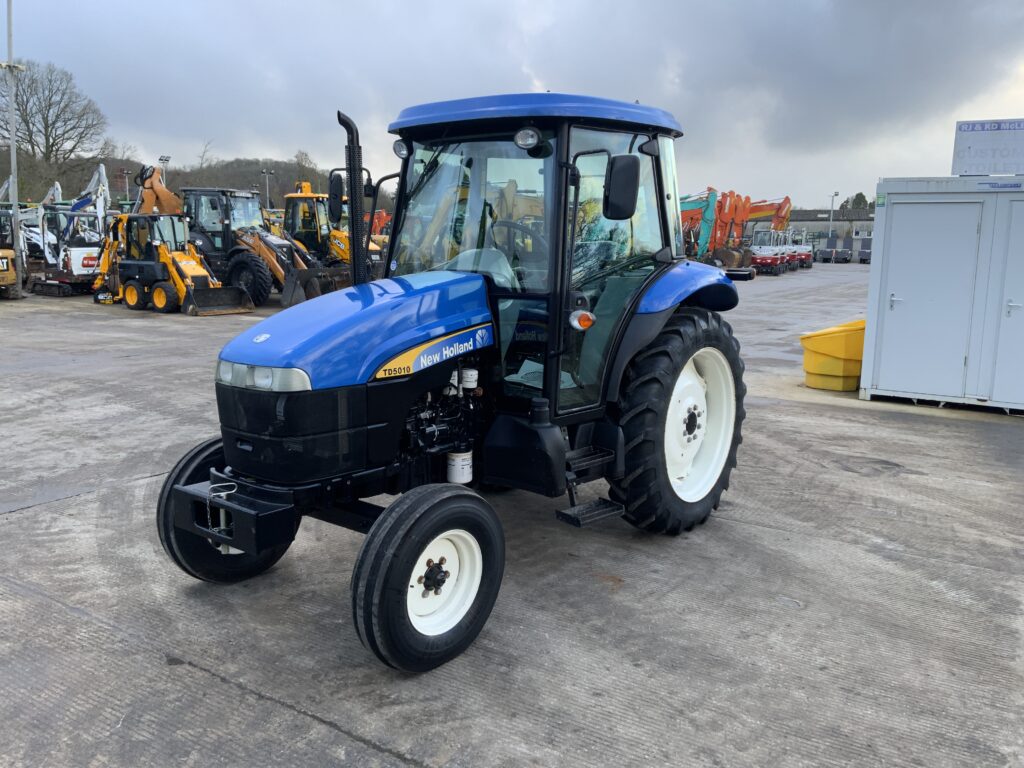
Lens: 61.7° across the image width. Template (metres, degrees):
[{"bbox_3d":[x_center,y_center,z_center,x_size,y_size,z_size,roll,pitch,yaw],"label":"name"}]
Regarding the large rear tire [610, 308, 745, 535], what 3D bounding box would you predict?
[{"bbox_3d":[1.091,0.234,5.473,0.340,1.431,1.445,8,12,37],"label":"large rear tire"}]

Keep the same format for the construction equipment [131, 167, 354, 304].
[{"bbox_3d":[-7.750,-4.130,23.400,6.700,3.600,2.400,5,10,22],"label":"construction equipment"}]

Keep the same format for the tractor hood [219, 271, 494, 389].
[{"bbox_3d":[-0.762,-0.296,4.208,0.730,0.500,1.380,8,12,37],"label":"tractor hood"}]

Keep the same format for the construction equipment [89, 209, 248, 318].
[{"bbox_3d":[-8.702,-2.996,21.073,4.800,2.300,1.550,7,12,32],"label":"construction equipment"}]

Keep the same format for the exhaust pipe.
[{"bbox_3d":[-0.854,-0.917,4.682,0.175,1.070,0.120,-1,10,-11],"label":"exhaust pipe"}]

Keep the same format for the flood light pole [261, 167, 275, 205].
[{"bbox_3d":[-16.676,-11.582,58.921,0.980,6.261,0.350,-2,10,-15],"label":"flood light pole"}]

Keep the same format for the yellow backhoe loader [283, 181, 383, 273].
[{"bbox_3d":[-5.270,-4.450,25.800,5.700,3.500,2.350,7,11,34],"label":"yellow backhoe loader"}]

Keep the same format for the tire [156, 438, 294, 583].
[{"bbox_3d":[-1.512,0.675,4.642,0.210,0.788,0.796,9,13,40],"label":"tire"}]

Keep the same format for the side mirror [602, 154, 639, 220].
[{"bbox_3d":[0.504,-0.930,4.050,0.185,0.290,0.080,4,10,21],"label":"side mirror"}]

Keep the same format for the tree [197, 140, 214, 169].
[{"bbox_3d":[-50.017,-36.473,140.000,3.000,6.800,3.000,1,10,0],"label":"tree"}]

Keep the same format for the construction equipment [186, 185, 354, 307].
[{"bbox_3d":[-6.742,-3.710,23.143,5.500,3.050,2.350,6,11,30],"label":"construction equipment"}]

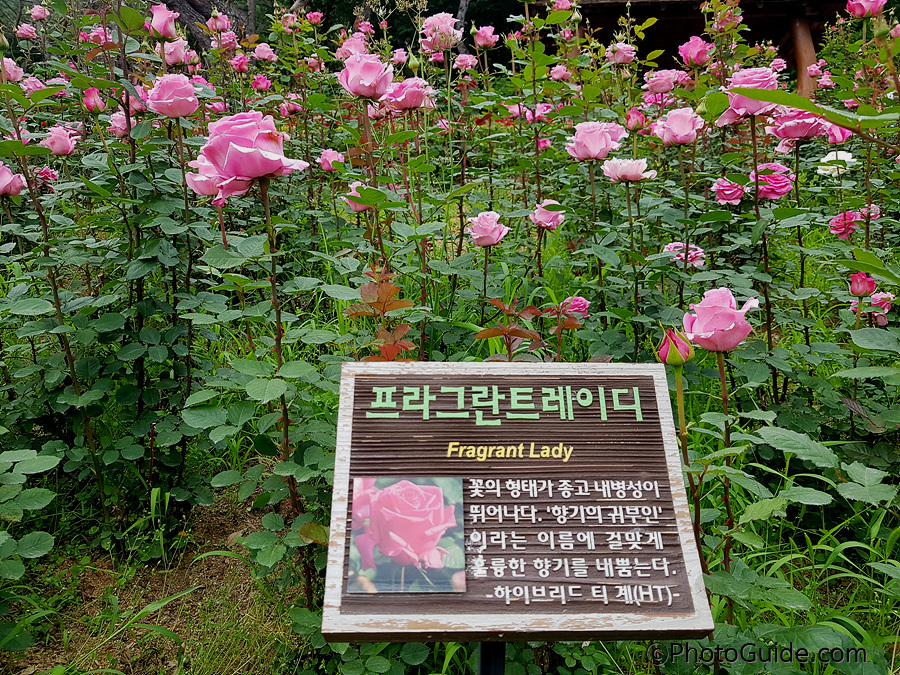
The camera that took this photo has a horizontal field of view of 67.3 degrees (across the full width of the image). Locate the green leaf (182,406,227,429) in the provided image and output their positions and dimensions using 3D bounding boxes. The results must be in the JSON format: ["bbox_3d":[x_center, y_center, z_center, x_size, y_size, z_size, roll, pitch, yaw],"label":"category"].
[{"bbox_3d":[-0.370,0.121,1.020,0.066,0.013,0.047,-1,37,-1],"label":"green leaf"}]

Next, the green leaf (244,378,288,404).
[{"bbox_3d":[-0.263,0.077,0.970,0.058,0.013,0.068,3,30,5],"label":"green leaf"}]

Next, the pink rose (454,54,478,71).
[{"bbox_3d":[0.059,-0.976,2.400,0.085,0.060,0.085,0,22,1],"label":"pink rose"}]

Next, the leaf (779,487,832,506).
[{"bbox_3d":[0.484,0.216,0.920,0.074,0.013,0.042,2,30,-3],"label":"leaf"}]

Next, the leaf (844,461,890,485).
[{"bbox_3d":[0.467,0.153,0.760,0.052,0.014,0.048,22,37,33],"label":"leaf"}]

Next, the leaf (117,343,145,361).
[{"bbox_3d":[-0.613,0.028,1.300,0.061,0.014,0.038,-20,53,0],"label":"leaf"}]

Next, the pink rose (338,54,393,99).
[{"bbox_3d":[-0.163,-0.502,1.300,0.098,0.080,0.098,0,17,0],"label":"pink rose"}]

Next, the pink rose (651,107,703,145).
[{"bbox_3d":[0.456,-0.423,1.350,0.100,0.075,0.095,7,23,17],"label":"pink rose"}]

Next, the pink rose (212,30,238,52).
[{"bbox_3d":[-0.797,-1.051,2.400,0.092,0.078,0.092,0,17,0],"label":"pink rose"}]

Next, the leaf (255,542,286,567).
[{"bbox_3d":[-0.305,0.369,1.150,0.052,0.015,0.055,-12,34,-18],"label":"leaf"}]

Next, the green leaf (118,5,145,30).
[{"bbox_3d":[-0.589,-0.592,1.250,0.042,0.052,0.012,9,34,-28],"label":"green leaf"}]

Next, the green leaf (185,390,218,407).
[{"bbox_3d":[-0.367,0.092,1.000,0.055,0.012,0.034,-19,28,0],"label":"green leaf"}]

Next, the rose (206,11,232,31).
[{"bbox_3d":[-0.856,-1.172,2.500,0.086,0.072,0.086,0,17,0],"label":"rose"}]

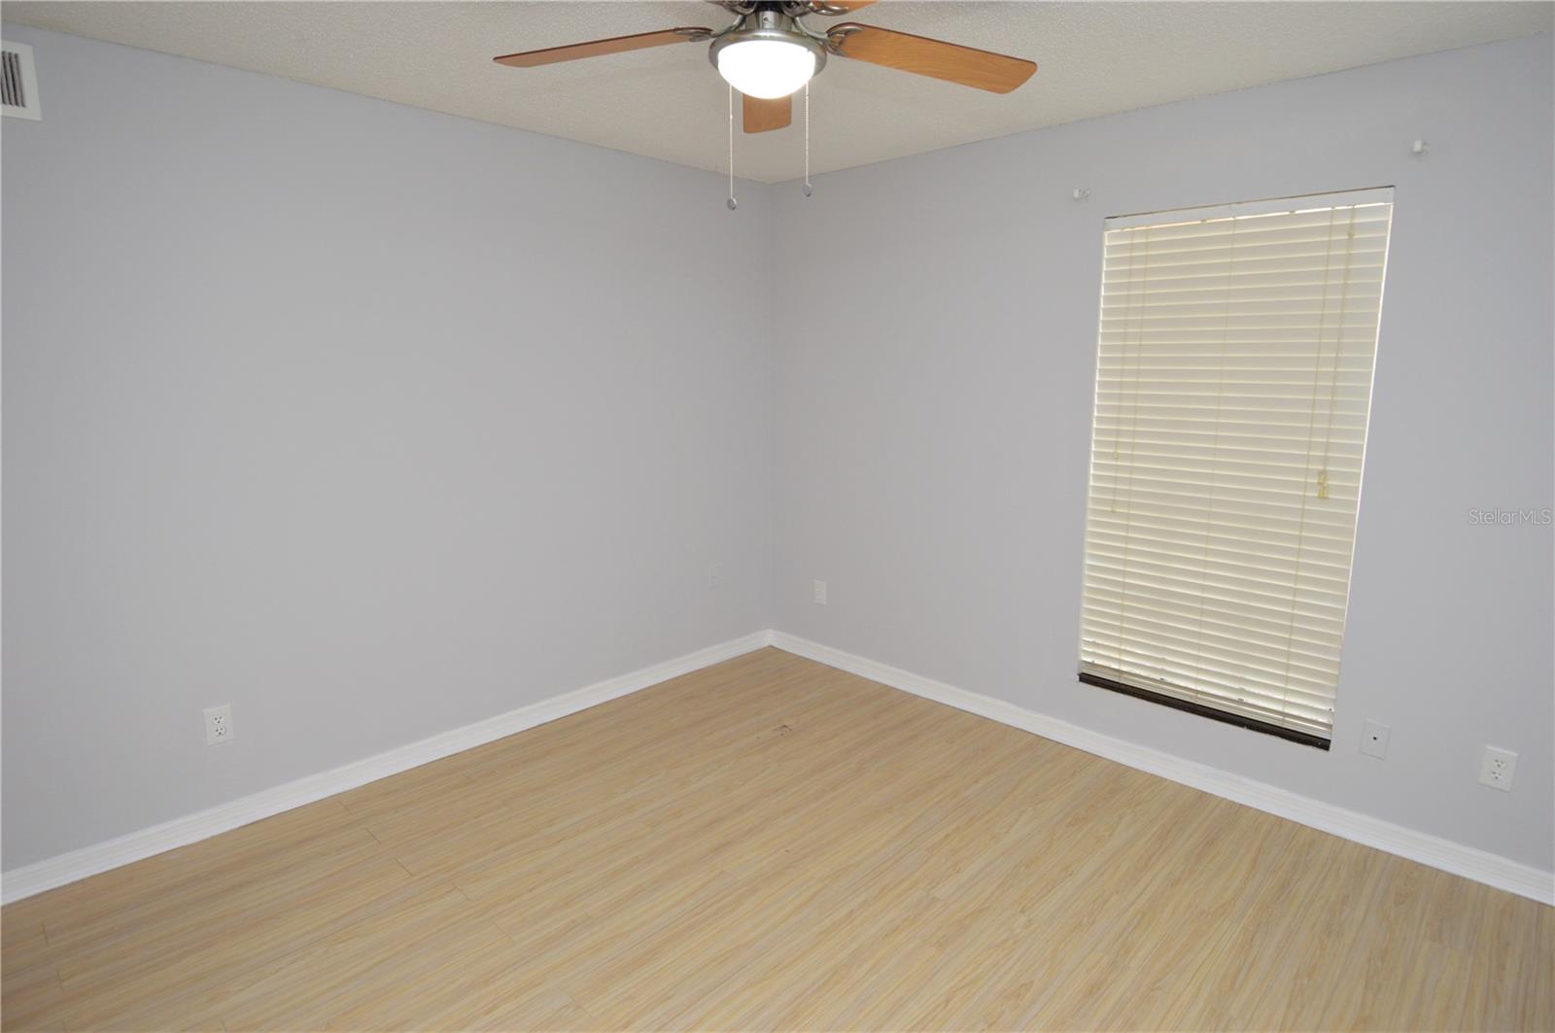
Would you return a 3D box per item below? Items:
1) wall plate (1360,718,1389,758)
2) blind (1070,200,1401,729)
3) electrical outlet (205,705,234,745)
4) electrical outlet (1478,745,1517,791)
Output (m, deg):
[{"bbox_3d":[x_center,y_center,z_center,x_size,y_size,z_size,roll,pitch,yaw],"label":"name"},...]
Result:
[{"bbox_3d":[1.889,0.708,2.456,0.070,0.114,0.008,10,14,43],"label":"wall plate"},{"bbox_3d":[1.531,-0.172,2.721,0.835,1.740,0.060,10,14,43],"label":"blind"},{"bbox_3d":[-1.810,0.676,2.518,0.009,0.117,0.071,10,14,43],"label":"electrical outlet"},{"bbox_3d":[2.095,0.735,2.257,0.070,0.116,0.009,10,14,43],"label":"electrical outlet"}]

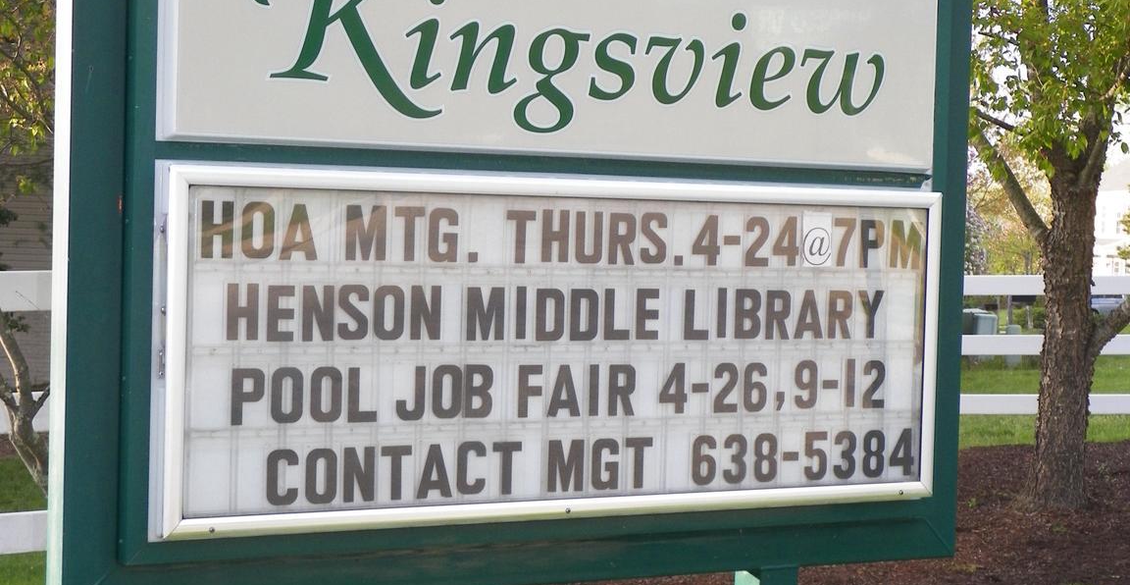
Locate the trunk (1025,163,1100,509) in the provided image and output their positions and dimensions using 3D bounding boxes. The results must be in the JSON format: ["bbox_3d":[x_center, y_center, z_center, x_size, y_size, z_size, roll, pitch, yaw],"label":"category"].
[{"bbox_3d":[2.647,0.233,10.800,0.320,1.800,0.320,4,2,13],"label":"trunk"}]

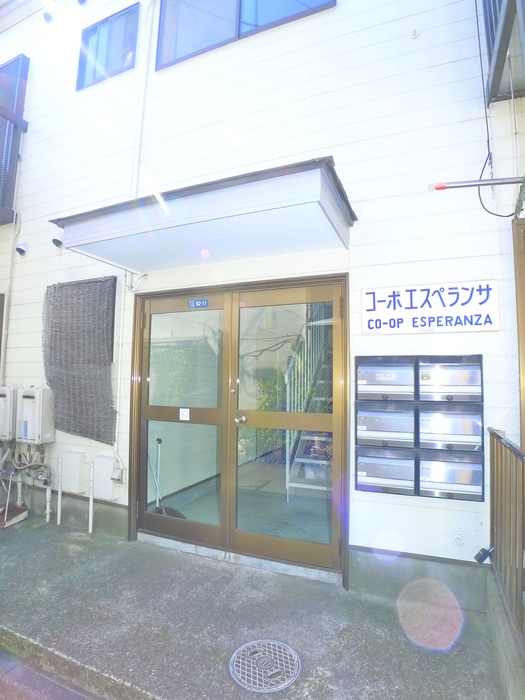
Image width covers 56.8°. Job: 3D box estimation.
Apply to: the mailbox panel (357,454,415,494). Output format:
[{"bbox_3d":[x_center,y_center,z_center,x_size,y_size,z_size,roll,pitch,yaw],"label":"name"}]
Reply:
[{"bbox_3d":[0.774,0.770,3.037,0.366,0.235,0.050,-1,-5,28],"label":"mailbox panel"}]

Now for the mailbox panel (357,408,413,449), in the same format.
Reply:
[{"bbox_3d":[0.779,0.492,3.058,0.368,0.240,0.050,-1,-5,28],"label":"mailbox panel"}]

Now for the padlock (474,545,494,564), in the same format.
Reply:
[{"bbox_3d":[1.216,1.128,2.663,0.055,0.115,0.035,46,17,23],"label":"padlock"}]

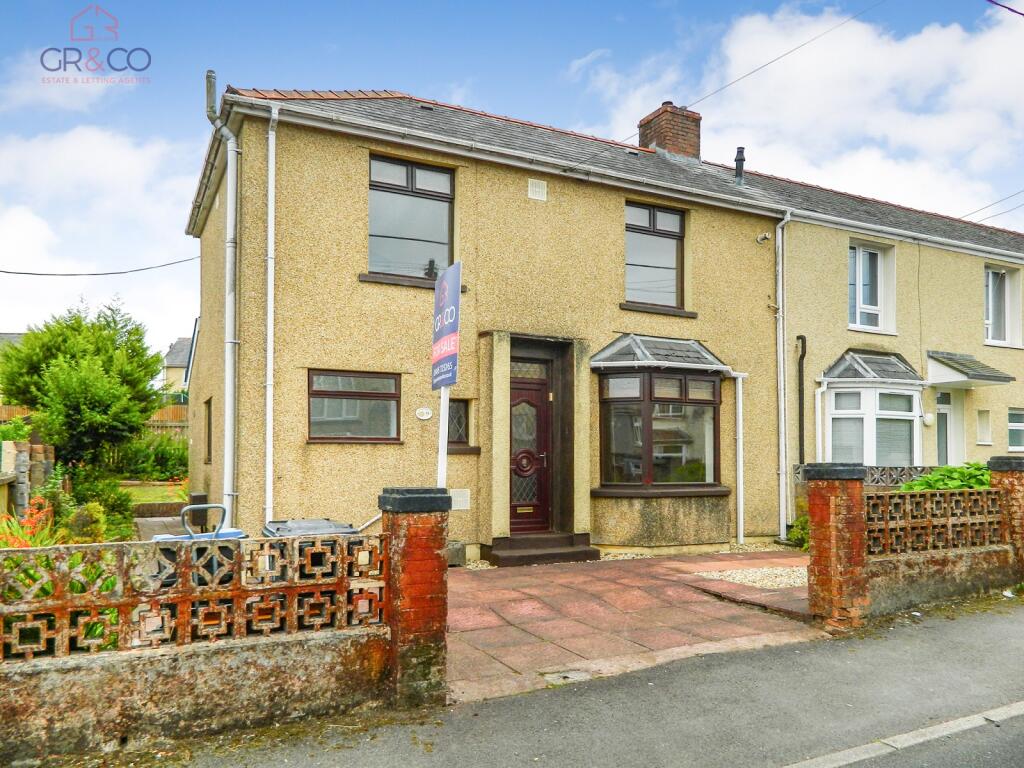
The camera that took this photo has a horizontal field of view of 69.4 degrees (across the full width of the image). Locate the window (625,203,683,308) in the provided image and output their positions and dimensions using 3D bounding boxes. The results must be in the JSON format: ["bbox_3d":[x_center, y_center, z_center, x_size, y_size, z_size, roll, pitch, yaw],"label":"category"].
[{"bbox_3d":[2.121,-1.908,11.071,1.200,1.497,0.110,2,-4,-27],"label":"window"}]

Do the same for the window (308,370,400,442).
[{"bbox_3d":[-1.862,0.278,8.775,1.110,0.845,0.100,2,-4,-27],"label":"window"}]

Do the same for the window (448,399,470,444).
[{"bbox_3d":[-0.747,0.498,9.597,0.405,0.582,0.101,2,-4,-27],"label":"window"}]

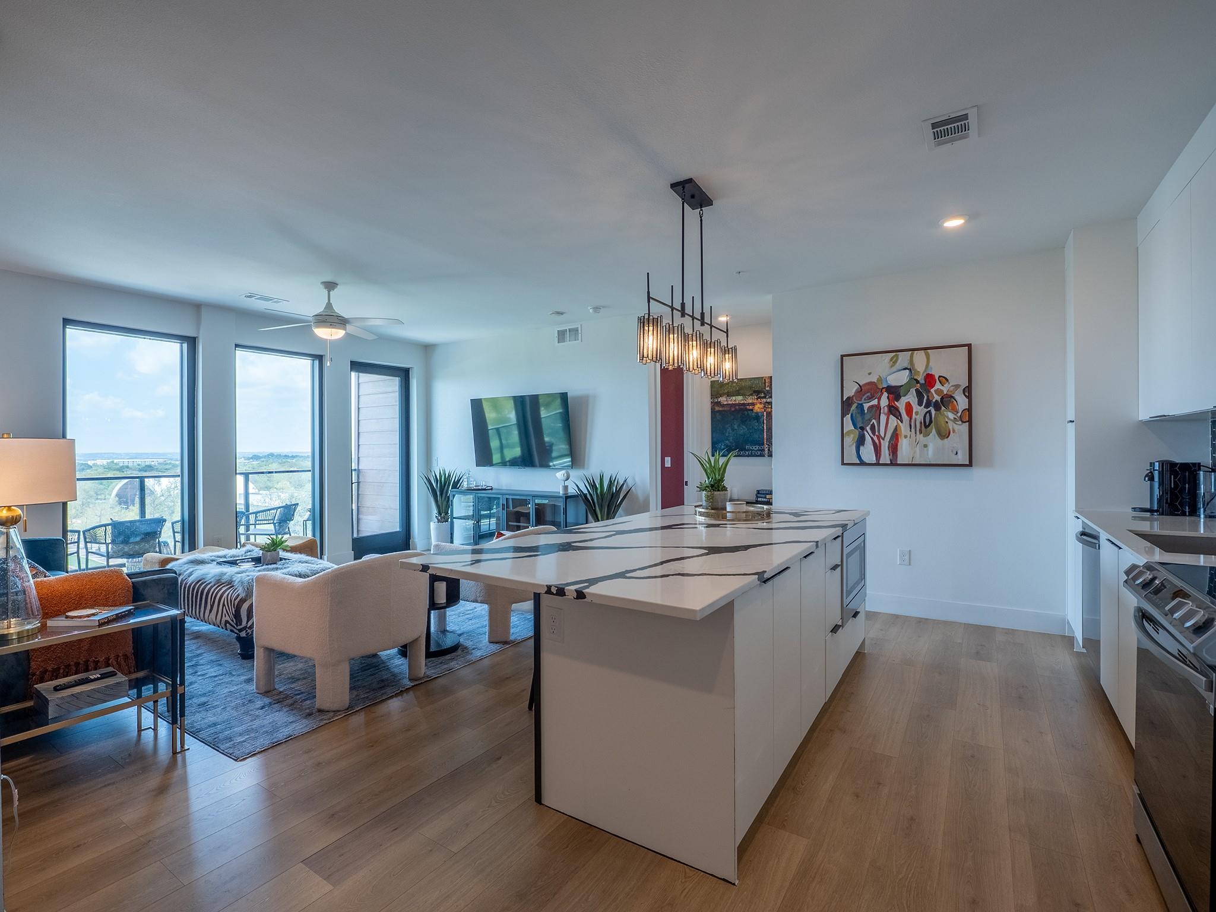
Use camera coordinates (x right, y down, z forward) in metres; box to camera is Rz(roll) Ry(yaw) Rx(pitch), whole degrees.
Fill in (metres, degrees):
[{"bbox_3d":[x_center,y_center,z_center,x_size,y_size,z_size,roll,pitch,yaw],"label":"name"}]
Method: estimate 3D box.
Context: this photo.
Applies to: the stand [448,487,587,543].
[{"bbox_3d":[-1.080,0.874,6.617,1.790,0.880,0.380,0,0,33],"label":"stand"}]

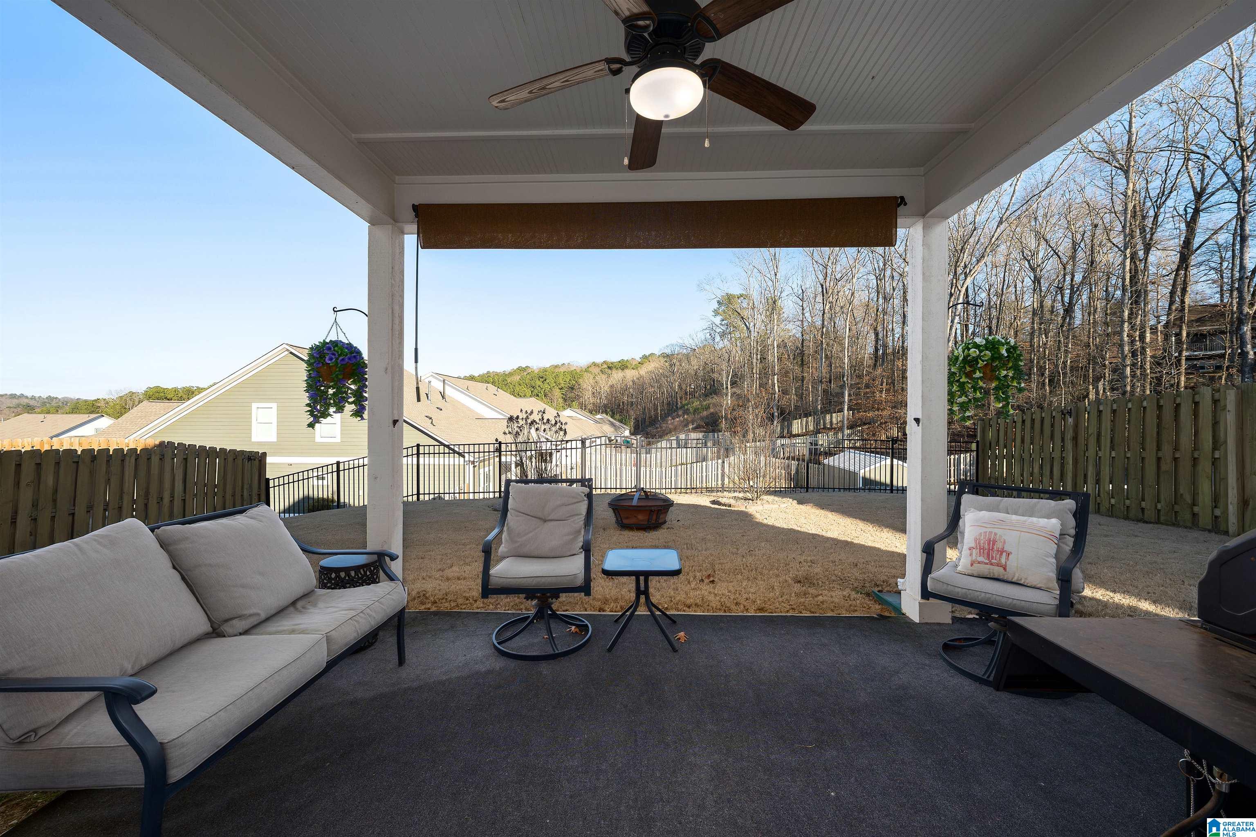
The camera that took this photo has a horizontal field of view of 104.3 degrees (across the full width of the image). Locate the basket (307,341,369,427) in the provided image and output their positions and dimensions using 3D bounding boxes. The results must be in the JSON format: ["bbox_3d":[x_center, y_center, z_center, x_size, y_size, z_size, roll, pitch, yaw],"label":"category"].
[{"bbox_3d":[-1.964,-0.246,3.285,0.385,0.610,0.385,0,0,2],"label":"basket"}]

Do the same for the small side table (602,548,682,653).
[{"bbox_3d":[0.084,1.065,2.900,0.448,0.456,0.448,0,0,2],"label":"small side table"}]

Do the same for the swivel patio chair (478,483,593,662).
[{"bbox_3d":[-0.499,0.840,2.890,0.593,0.904,0.596,0,0,-2],"label":"swivel patio chair"}]

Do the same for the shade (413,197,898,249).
[{"bbox_3d":[0.154,-1.213,3.063,3.012,0.286,0.100,0,0,2],"label":"shade"}]

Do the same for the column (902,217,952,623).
[{"bbox_3d":[1.941,0.014,3.168,0.200,2.557,0.200,0,0,2],"label":"column"}]

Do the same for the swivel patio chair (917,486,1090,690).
[{"bbox_3d":[1.971,0.845,2.551,0.596,0.904,0.593,0,0,-40],"label":"swivel patio chair"}]

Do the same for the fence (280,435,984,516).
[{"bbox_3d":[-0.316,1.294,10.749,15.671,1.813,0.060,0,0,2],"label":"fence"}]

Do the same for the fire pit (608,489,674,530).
[{"bbox_3d":[0.160,1.079,5.904,0.795,0.450,0.795,0,0,2],"label":"fire pit"}]

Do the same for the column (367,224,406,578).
[{"bbox_3d":[-1.614,0.010,3.282,0.195,2.557,0.195,0,0,2],"label":"column"}]

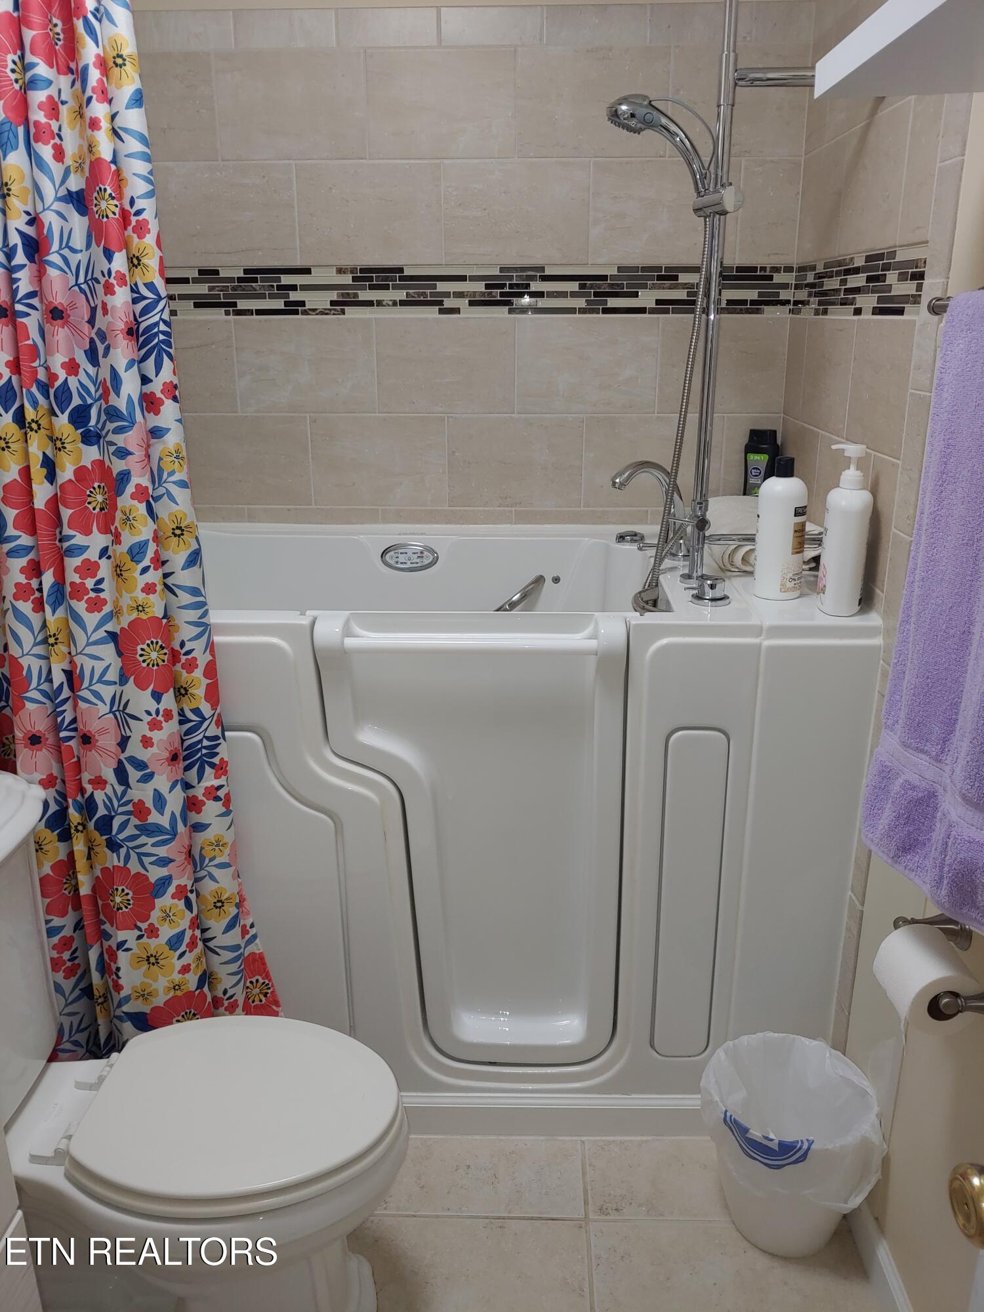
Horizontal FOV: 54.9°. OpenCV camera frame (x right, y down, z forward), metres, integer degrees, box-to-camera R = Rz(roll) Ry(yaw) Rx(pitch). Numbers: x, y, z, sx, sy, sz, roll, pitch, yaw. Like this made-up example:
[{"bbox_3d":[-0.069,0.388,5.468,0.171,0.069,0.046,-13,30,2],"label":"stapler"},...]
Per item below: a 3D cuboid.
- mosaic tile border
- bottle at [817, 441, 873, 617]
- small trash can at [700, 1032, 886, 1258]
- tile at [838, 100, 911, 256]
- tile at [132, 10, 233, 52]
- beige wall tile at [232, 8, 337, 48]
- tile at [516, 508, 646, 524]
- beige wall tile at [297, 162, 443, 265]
[{"bbox_3d":[-0.088,-0.663,1.703,1.431,0.103,0.703,1,20,2],"label":"mosaic tile border"},{"bbox_3d":[0.573,-0.204,1.529,0.077,0.271,0.076,3,19,9],"label":"bottle"},{"bbox_3d":[0.501,0.848,1.629,0.277,0.270,0.277,1,19,2],"label":"small trash can"},{"bbox_3d":[0.628,-0.771,1.553,0.010,0.203,0.305,1,20,2],"label":"tile"},{"bbox_3d":[-0.619,-1.249,1.893,0.203,0.067,0.010,1,20,2],"label":"tile"},{"bbox_3d":[-0.422,-1.274,1.927,0.208,0.067,0.010,1,19,2],"label":"beige wall tile"},{"bbox_3d":[0.210,-0.326,2.205,0.311,0.040,0.010,1,19,2],"label":"tile"},{"bbox_3d":[-0.252,-0.913,1.962,0.300,0.198,0.010,1,19,2],"label":"beige wall tile"}]

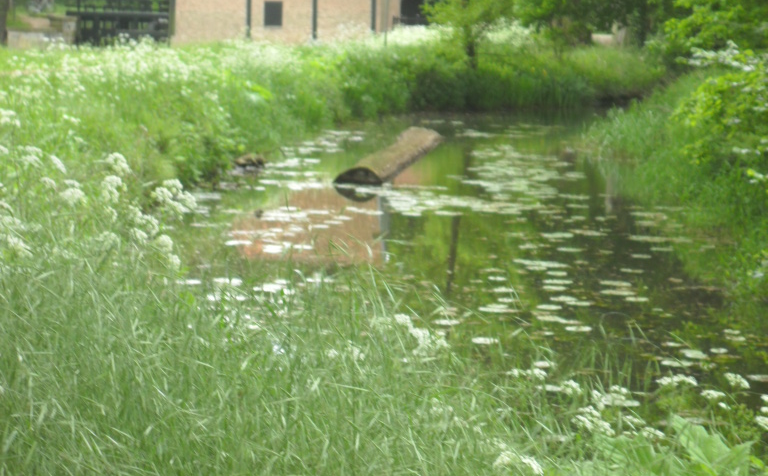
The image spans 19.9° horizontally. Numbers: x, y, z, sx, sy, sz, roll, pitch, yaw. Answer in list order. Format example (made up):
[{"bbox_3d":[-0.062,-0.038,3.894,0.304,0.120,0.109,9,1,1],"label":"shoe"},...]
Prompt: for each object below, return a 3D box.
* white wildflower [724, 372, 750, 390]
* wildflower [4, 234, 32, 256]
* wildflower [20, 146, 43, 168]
[{"bbox_3d":[1.050,0.426,6.500,0.077,0.050,0.073,1,6,0],"label":"white wildflower"},{"bbox_3d":[-1.052,0.022,6.300,0.080,0.058,0.075,1,6,0],"label":"wildflower"},{"bbox_3d":[-1.482,-0.338,9.200,0.092,0.089,0.079,0,6,0],"label":"wildflower"}]

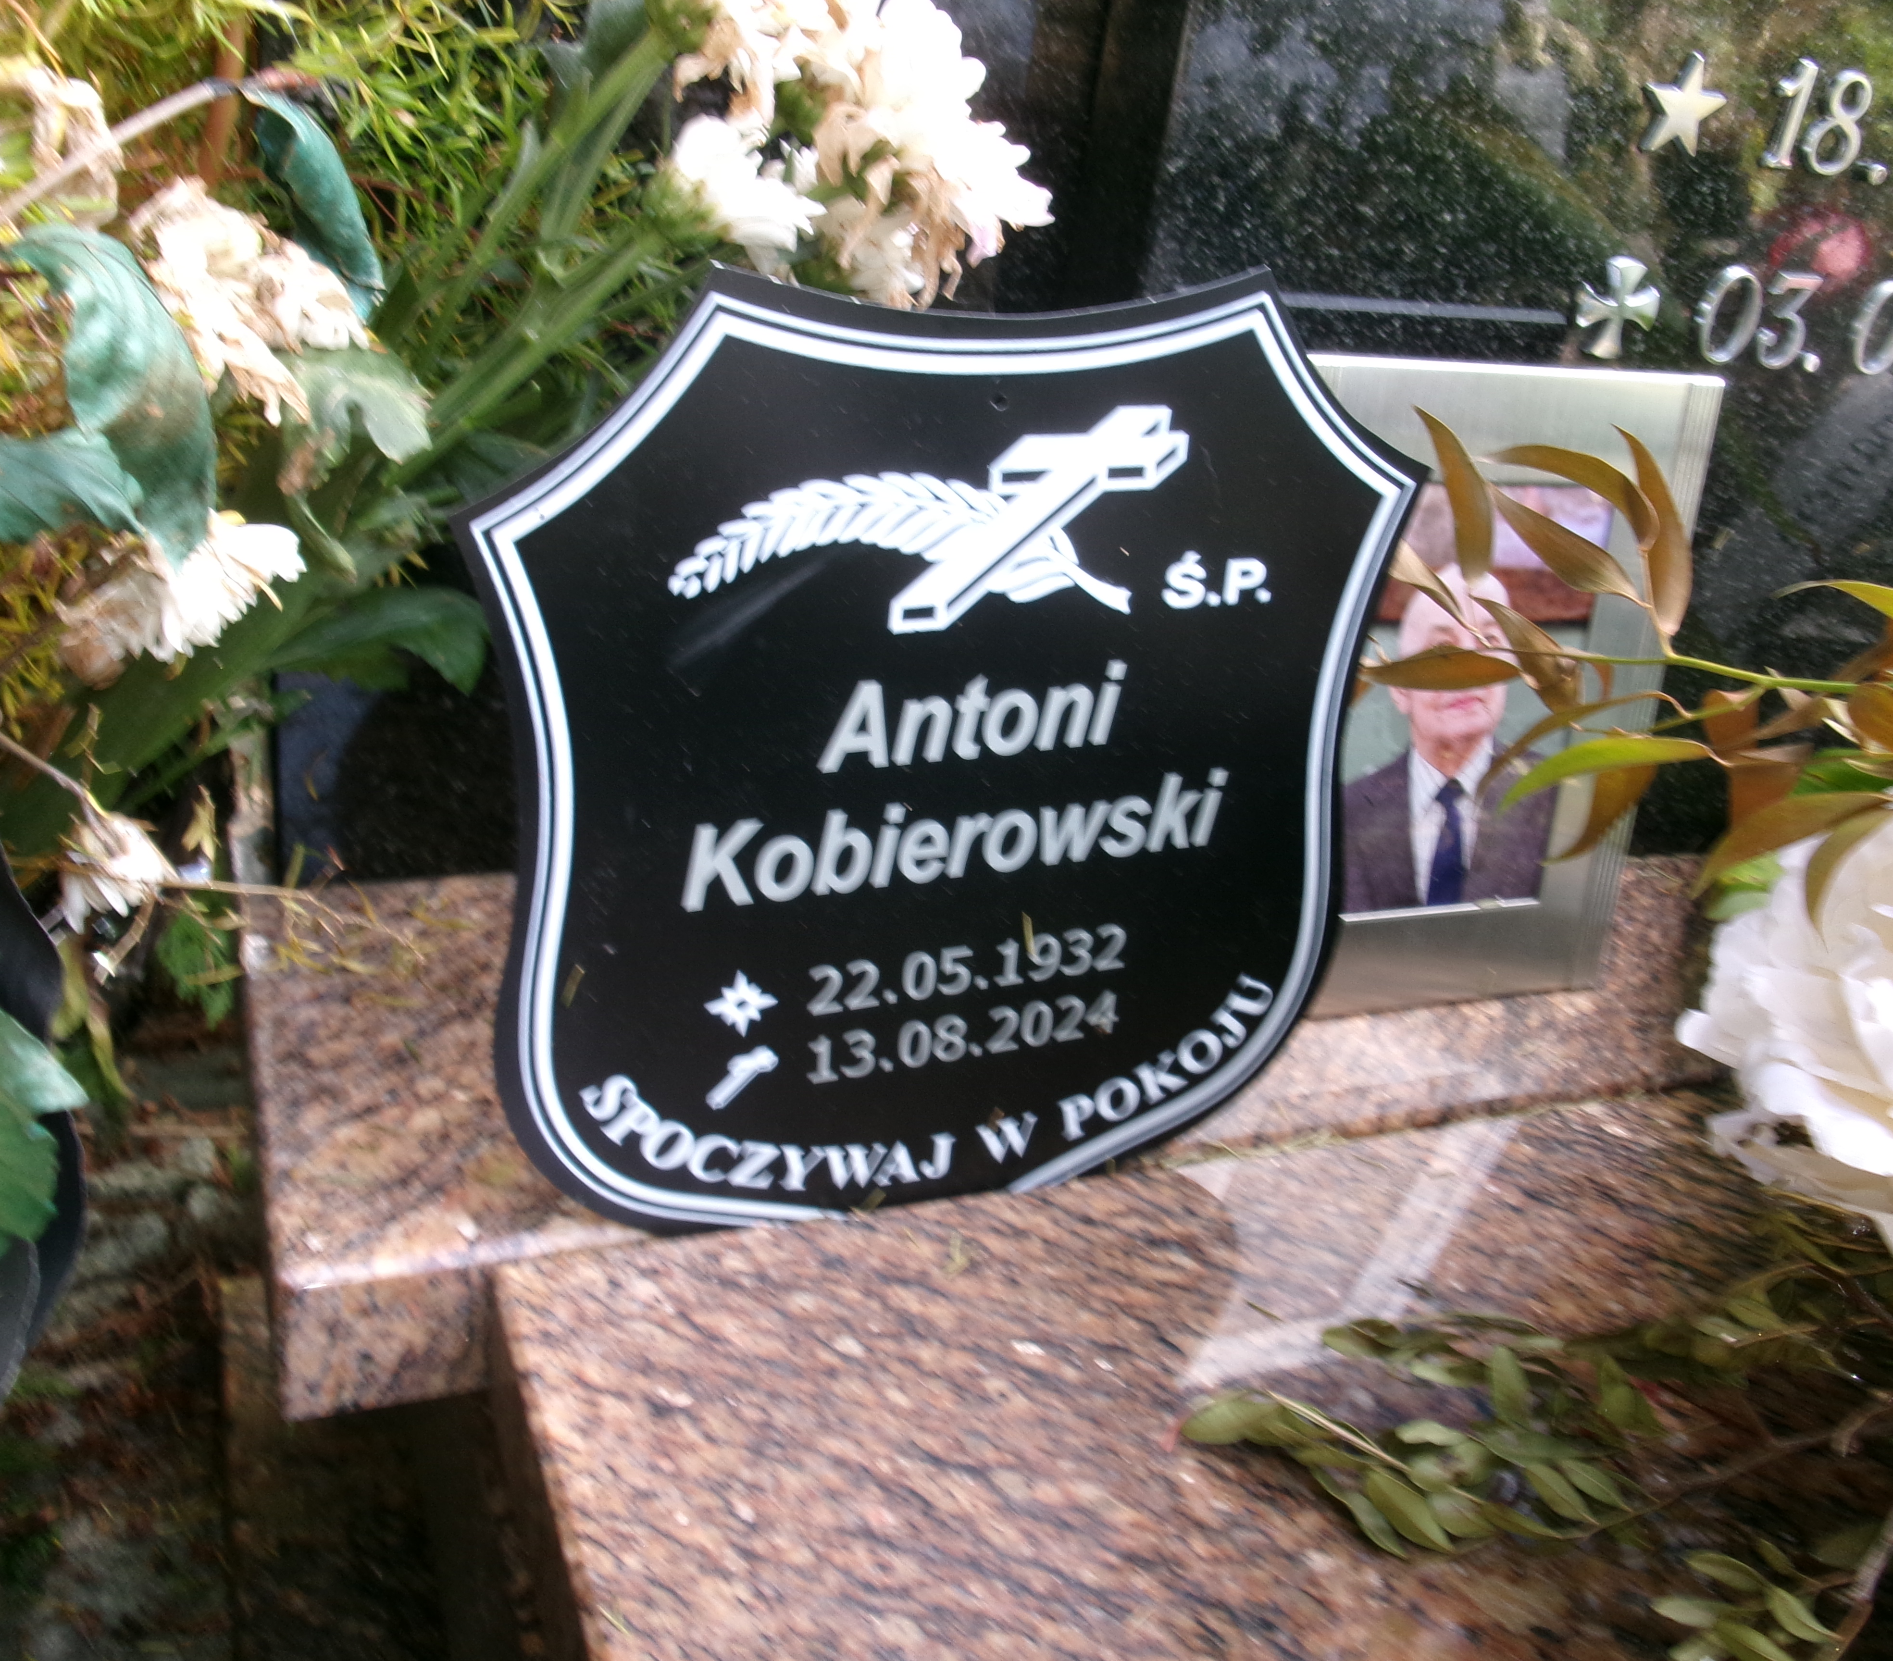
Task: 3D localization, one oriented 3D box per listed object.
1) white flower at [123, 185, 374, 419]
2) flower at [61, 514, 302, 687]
[{"bbox_3d":[-0.231,-0.179,0.605,0.078,0.070,0.060,-1,27,-14],"label":"white flower"},{"bbox_3d":[-0.245,-0.077,0.585,0.076,0.048,0.066,-29,18,-7],"label":"flower"}]

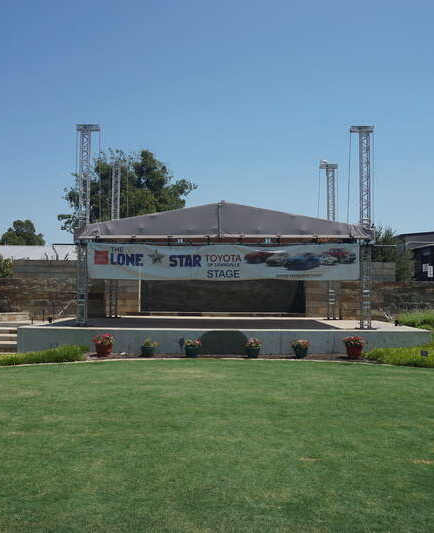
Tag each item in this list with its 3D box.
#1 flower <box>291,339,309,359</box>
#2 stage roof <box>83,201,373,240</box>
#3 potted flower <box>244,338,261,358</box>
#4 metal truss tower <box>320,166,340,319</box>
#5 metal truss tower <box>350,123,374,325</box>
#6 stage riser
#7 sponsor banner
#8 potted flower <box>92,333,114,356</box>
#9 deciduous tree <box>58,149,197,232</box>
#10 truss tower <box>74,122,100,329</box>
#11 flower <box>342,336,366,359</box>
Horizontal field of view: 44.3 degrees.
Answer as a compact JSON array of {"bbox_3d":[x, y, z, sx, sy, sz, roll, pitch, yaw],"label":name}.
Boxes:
[{"bbox_3d":[2.640,2.564,16.753,0.585,0.611,0.585,1,-3,0],"label":"flower"},{"bbox_3d":[0.208,-1.392,20.421,9.826,1.233,5.900,0,-2,-1],"label":"stage roof"},{"bbox_3d":[1.134,2.547,16.760,0.569,0.617,0.569,1,-3,0],"label":"potted flower"},{"bbox_3d":[4.920,-1.171,23.152,0.800,6.874,0.750,0,-2,-1],"label":"metal truss tower"},{"bbox_3d":[5.344,-1.433,19.188,0.780,7.300,0.650,1,-3,0],"label":"metal truss tower"},{"bbox_3d":[0.202,2.511,18.035,13.486,0.785,1.200,1,-3,0],"label":"stage riser"},{"bbox_3d":[0.215,-0.122,17.673,9.020,1.218,0.060,0,-2,-1],"label":"sponsor banner"},{"bbox_3d":[-3.453,2.374,16.114,0.660,0.697,0.600,0,-2,-1],"label":"potted flower"},{"bbox_3d":[-6.113,-2.383,37.006,9.600,11.570,9.300,0,-2,-1],"label":"deciduous tree"},{"bbox_3d":[-4.805,-1.529,19.273,0.780,7.300,0.650,1,-3,0],"label":"truss tower"},{"bbox_3d":[4.165,2.453,16.150,0.620,0.664,0.580,0,-2,-1],"label":"flower"}]

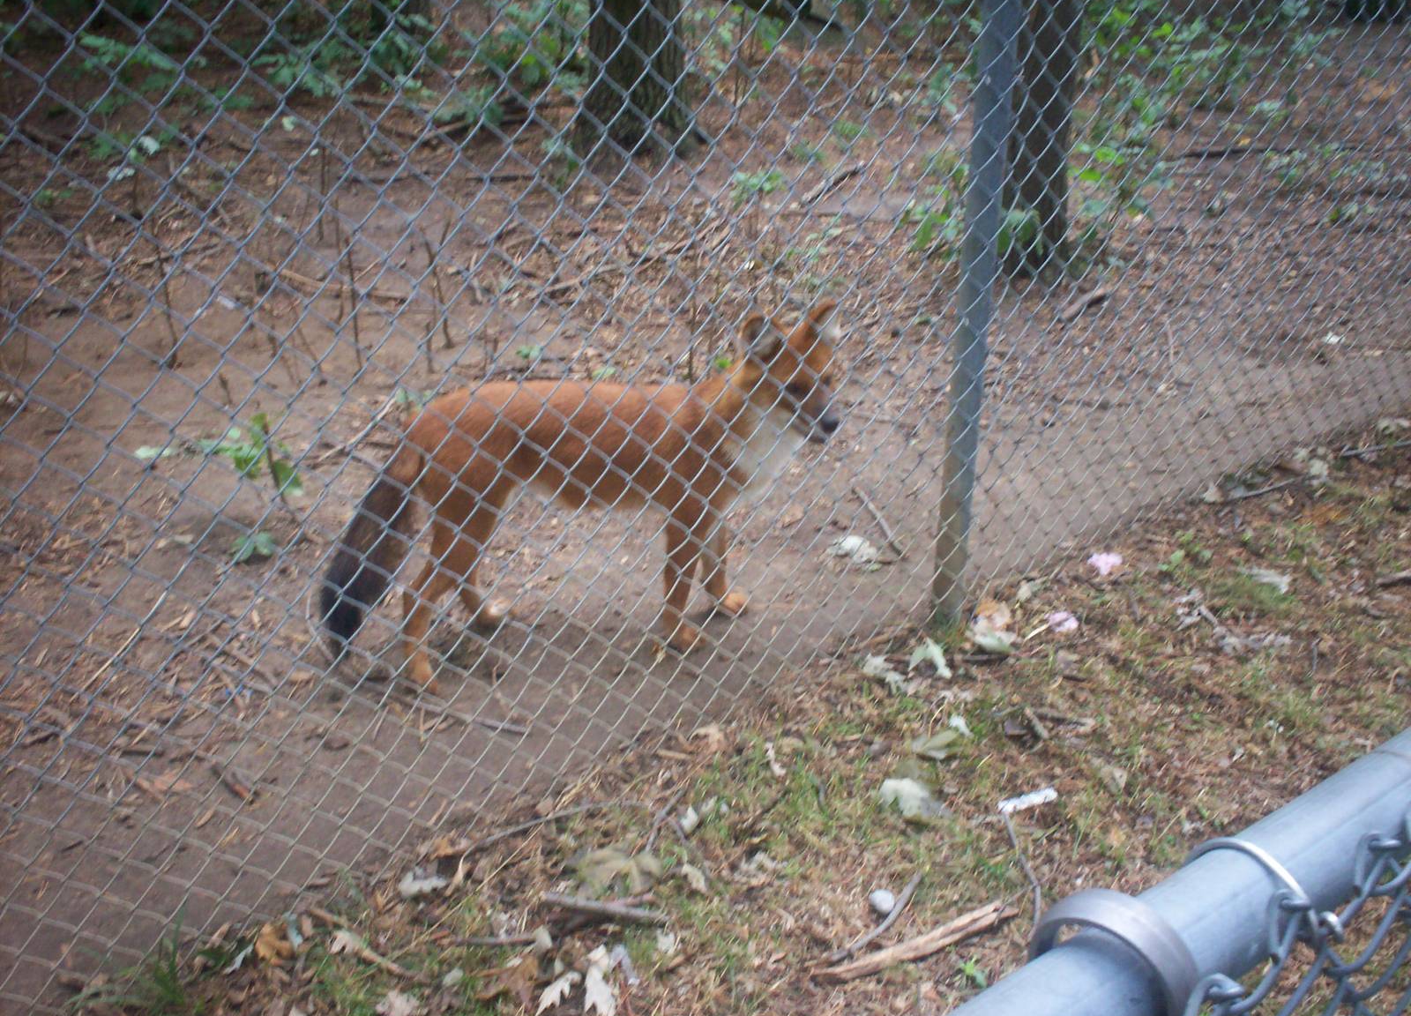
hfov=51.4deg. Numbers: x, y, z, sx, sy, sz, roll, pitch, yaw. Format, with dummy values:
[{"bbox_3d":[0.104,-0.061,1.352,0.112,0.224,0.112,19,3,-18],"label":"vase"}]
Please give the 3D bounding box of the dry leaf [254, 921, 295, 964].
[{"bbox_3d":[-0.597,0.601,2.032,0.056,0.025,0.062,1,26,0],"label":"dry leaf"}]

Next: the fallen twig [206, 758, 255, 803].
[{"bbox_3d":[-0.760,0.438,2.359,0.023,0.016,0.142,-20,33,-36],"label":"fallen twig"}]

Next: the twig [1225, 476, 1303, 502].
[{"bbox_3d":[1.252,-0.043,3.281,0.244,0.012,0.017,-15,30,-28],"label":"twig"}]

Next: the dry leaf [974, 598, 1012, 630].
[{"bbox_3d":[0.545,0.201,2.784,0.070,0.028,0.075,1,26,0],"label":"dry leaf"}]

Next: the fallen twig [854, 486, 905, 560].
[{"bbox_3d":[0.370,0.030,3.135,0.014,0.014,0.307,-5,27,-12],"label":"fallen twig"}]

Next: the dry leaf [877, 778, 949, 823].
[{"bbox_3d":[0.325,0.457,2.293,0.105,0.025,0.085,1,26,0],"label":"dry leaf"}]

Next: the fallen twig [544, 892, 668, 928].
[{"bbox_3d":[-0.144,0.569,2.075,0.184,0.018,0.018,8,27,15],"label":"fallen twig"}]

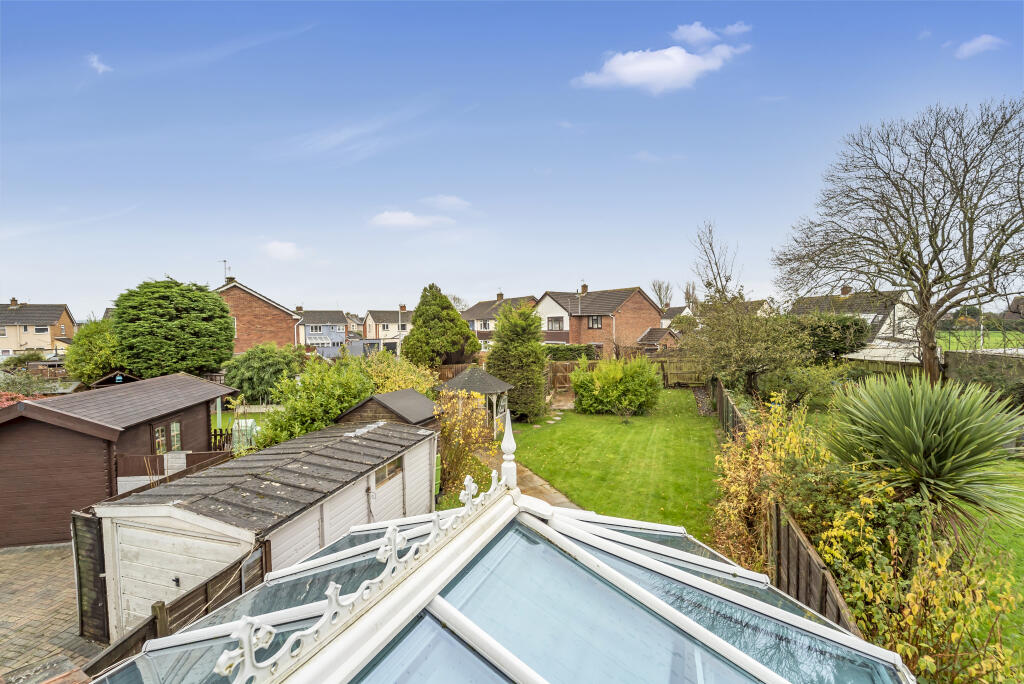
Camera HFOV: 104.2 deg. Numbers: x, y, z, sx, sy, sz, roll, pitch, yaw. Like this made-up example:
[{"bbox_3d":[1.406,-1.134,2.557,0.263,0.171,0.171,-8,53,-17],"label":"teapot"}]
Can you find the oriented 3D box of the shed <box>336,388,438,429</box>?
[{"bbox_3d":[-4.000,2.964,13.420,2.800,2.500,2.250,1,3,15],"label":"shed"}]

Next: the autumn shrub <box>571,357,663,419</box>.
[{"bbox_3d":[5.460,2.094,21.013,4.600,2.771,3.600,0,3,15],"label":"autumn shrub"}]

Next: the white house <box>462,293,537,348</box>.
[{"bbox_3d":[-1.462,-2.264,53.952,8.400,8.550,15.300,-2,3,-30],"label":"white house"}]

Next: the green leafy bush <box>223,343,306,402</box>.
[{"bbox_3d":[-13.718,1.817,21.890,3.800,3.400,3.400,-2,3,-32],"label":"green leafy bush"}]

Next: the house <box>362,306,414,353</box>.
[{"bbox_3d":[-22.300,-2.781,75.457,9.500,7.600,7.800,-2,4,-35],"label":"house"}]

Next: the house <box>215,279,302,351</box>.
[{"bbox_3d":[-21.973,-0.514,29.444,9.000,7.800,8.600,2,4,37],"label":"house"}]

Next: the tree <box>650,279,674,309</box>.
[{"bbox_3d":[34.110,-6.972,89.760,5.400,14.500,5.200,1,3,20],"label":"tree"}]

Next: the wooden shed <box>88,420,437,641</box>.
[{"bbox_3d":[-3.779,3.095,7.470,2.782,2.111,4.797,0,3,15],"label":"wooden shed"}]

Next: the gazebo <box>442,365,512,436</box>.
[{"bbox_3d":[-1.500,2.346,16.417,3.250,2.765,2.850,-1,3,-10],"label":"gazebo"}]

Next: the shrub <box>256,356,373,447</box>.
[{"bbox_3d":[-6.850,2.412,13.942,3.500,3.550,2.900,-1,3,-27],"label":"shrub"}]

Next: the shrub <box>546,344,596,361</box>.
[{"bbox_3d":[4.720,1.560,31.599,4.300,2.727,1.800,0,3,8],"label":"shrub"}]

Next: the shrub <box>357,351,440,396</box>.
[{"bbox_3d":[-4.900,2.247,17.138,3.200,3.550,2.800,-1,3,-14],"label":"shrub"}]

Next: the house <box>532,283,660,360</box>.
[{"bbox_3d":[8.587,-1.900,42.260,9.700,8.700,10.400,-2,3,-38],"label":"house"}]

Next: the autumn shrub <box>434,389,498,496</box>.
[{"bbox_3d":[-1.350,2.859,12.063,1.800,2.850,1.700,0,3,0],"label":"autumn shrub"}]

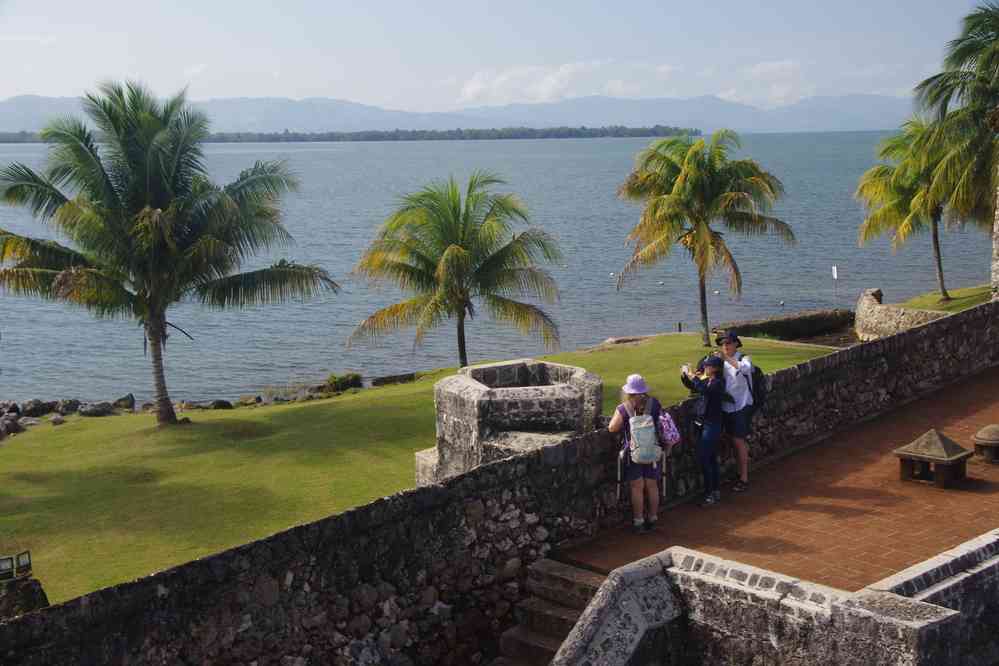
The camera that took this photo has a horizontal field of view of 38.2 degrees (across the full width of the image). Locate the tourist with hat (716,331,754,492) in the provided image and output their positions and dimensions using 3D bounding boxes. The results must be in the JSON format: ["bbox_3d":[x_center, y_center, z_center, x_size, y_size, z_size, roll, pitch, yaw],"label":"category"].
[{"bbox_3d":[2.669,0.863,16.266,0.520,1.777,0.550,-8,11,-43],"label":"tourist with hat"}]

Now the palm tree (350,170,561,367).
[{"bbox_3d":[-1.262,-1.715,39.884,5.860,5.520,5.860,-1,8,0],"label":"palm tree"}]

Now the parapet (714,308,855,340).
[{"bbox_3d":[9.931,-0.076,49.764,7.239,0.800,0.700,-7,10,-40],"label":"parapet"}]

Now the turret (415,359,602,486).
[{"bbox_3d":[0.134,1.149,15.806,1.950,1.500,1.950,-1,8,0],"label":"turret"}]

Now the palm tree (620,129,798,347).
[{"bbox_3d":[6.300,-2.877,43.750,5.391,6.582,5.391,-1,8,0],"label":"palm tree"}]

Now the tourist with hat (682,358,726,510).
[{"bbox_3d":[2.271,1.032,15.715,0.580,1.603,0.480,-2,8,-12],"label":"tourist with hat"}]

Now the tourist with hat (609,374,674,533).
[{"bbox_3d":[1.444,1.203,14.666,0.620,1.572,0.520,-4,8,-20],"label":"tourist with hat"}]

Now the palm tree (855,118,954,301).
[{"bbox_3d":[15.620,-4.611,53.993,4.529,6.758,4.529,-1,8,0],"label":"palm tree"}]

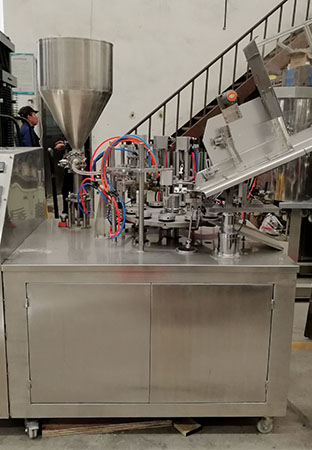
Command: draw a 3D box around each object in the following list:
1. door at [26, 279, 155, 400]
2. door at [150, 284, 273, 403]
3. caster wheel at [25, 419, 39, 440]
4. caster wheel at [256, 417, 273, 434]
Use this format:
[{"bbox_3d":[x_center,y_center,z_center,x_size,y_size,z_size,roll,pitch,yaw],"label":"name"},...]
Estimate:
[{"bbox_3d":[-0.293,0.531,2.085,0.540,0.572,0.020,1,11,-2],"label":"door"},{"bbox_3d":[0.245,0.536,2.107,0.540,0.572,0.020,1,11,-2],"label":"door"},{"bbox_3d":[-0.570,0.941,2.177,0.060,0.104,0.085,1,11,-2],"label":"caster wheel"},{"bbox_3d":[0.526,0.949,2.235,0.080,0.104,0.045,1,11,-2],"label":"caster wheel"}]

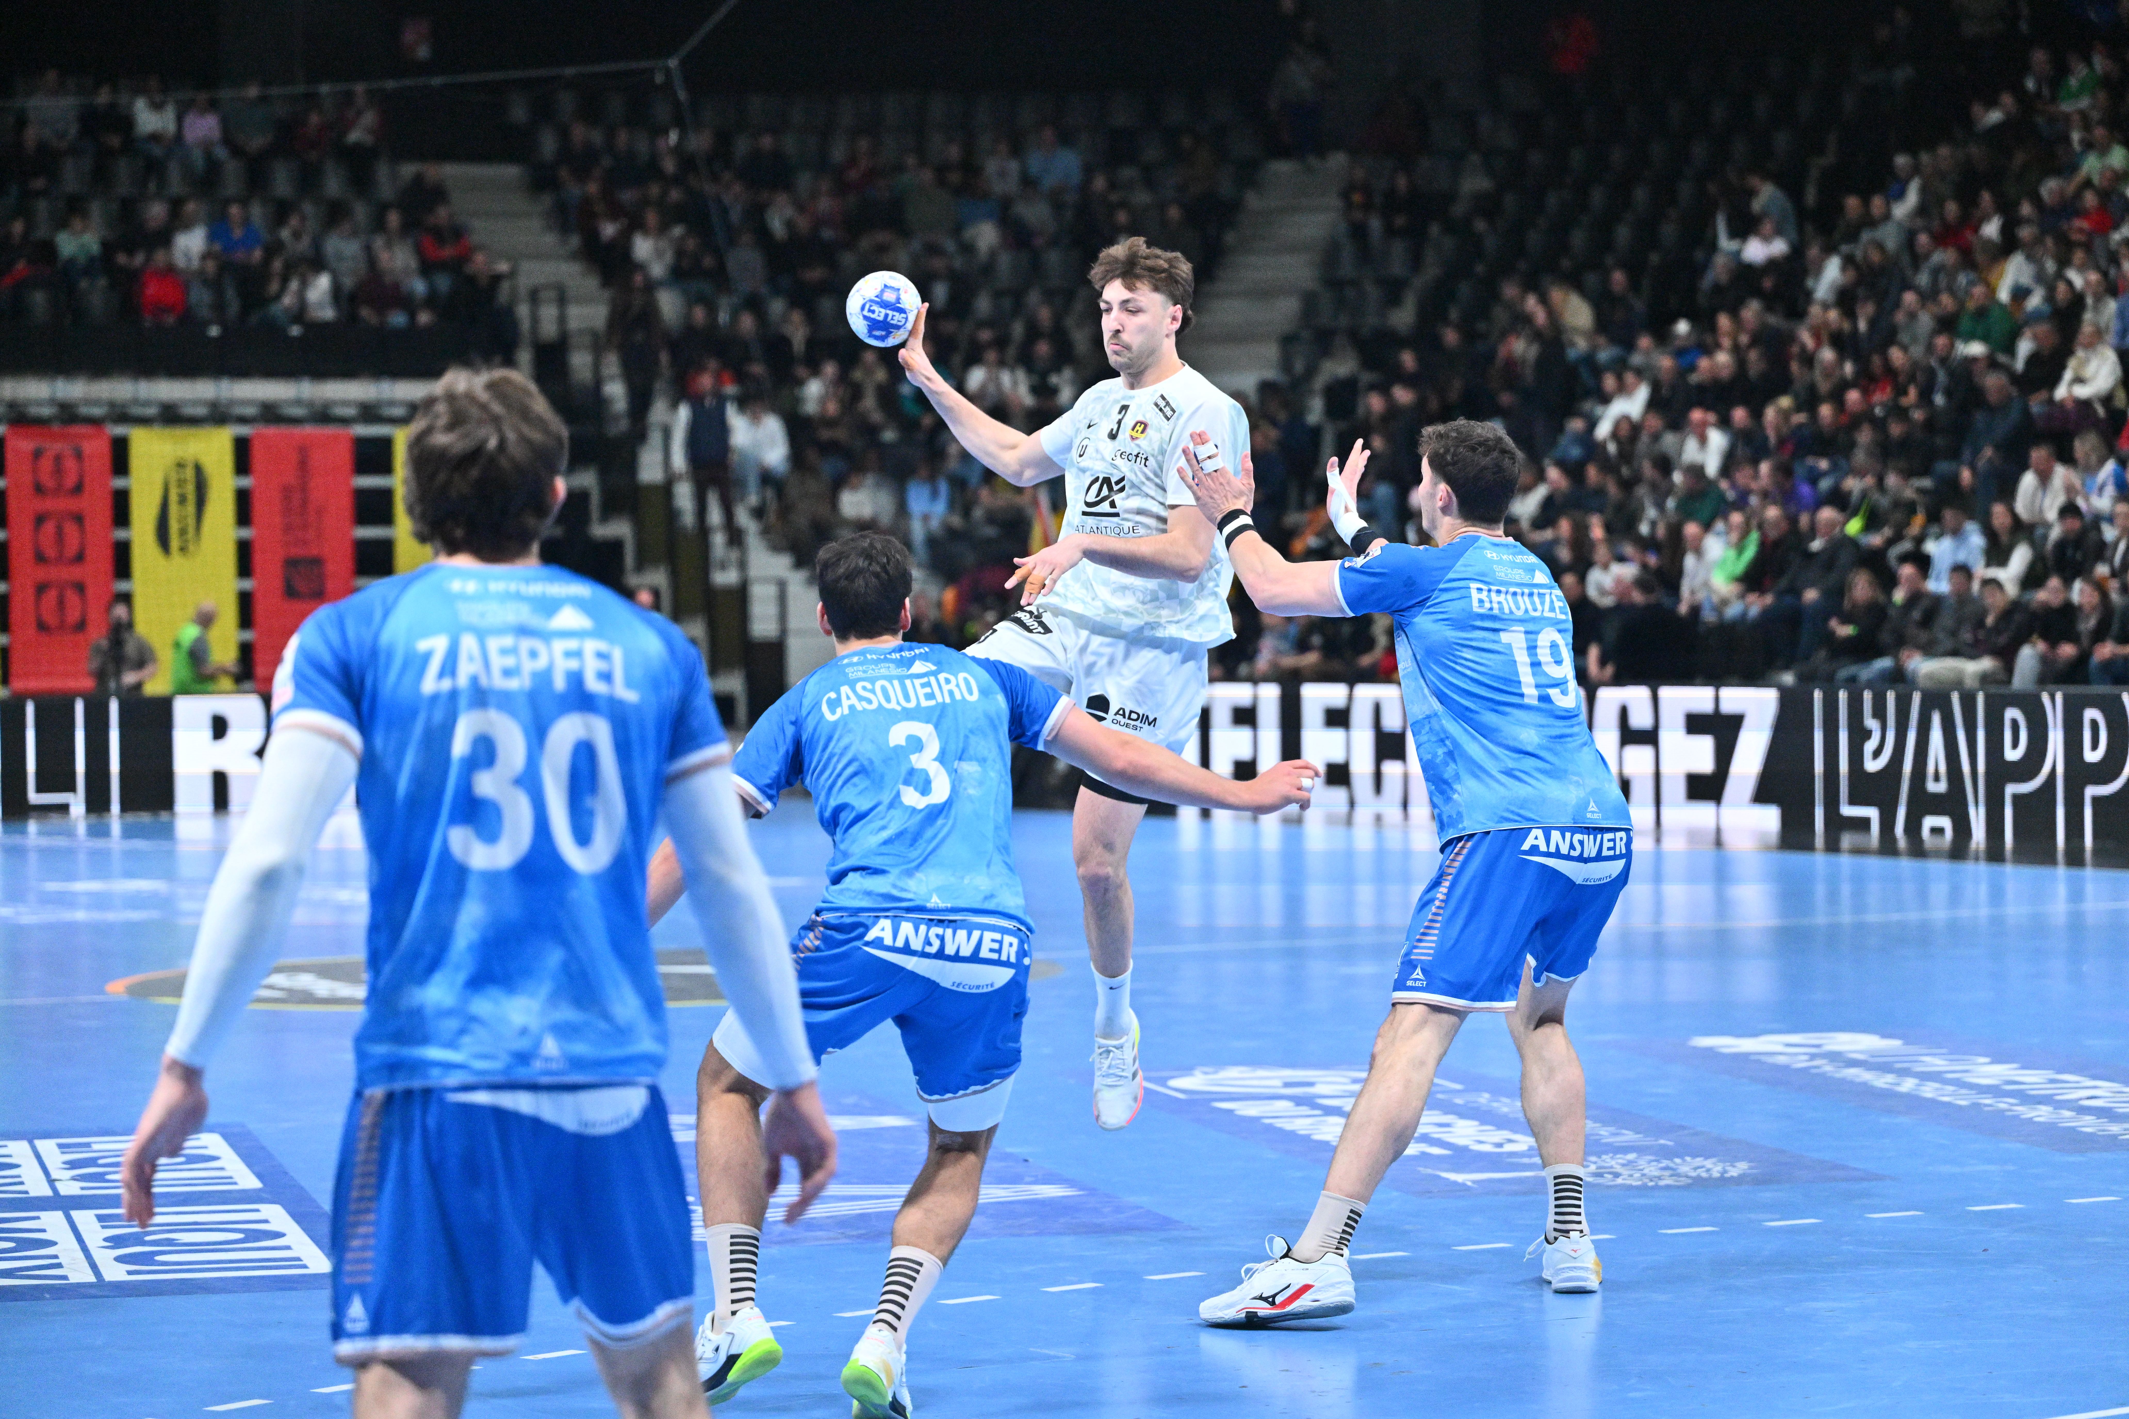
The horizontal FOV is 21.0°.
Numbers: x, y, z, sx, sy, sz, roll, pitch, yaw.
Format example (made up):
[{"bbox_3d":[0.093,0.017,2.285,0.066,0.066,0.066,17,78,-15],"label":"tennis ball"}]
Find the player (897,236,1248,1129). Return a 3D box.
[{"bbox_3d":[0.020,-0.055,14.050,0.760,2.180,0.840,0,1,37],"label":"player"}]

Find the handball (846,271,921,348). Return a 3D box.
[{"bbox_3d":[-0.444,-0.986,14.120,0.189,0.189,0.189,-1,1,0],"label":"handball"}]

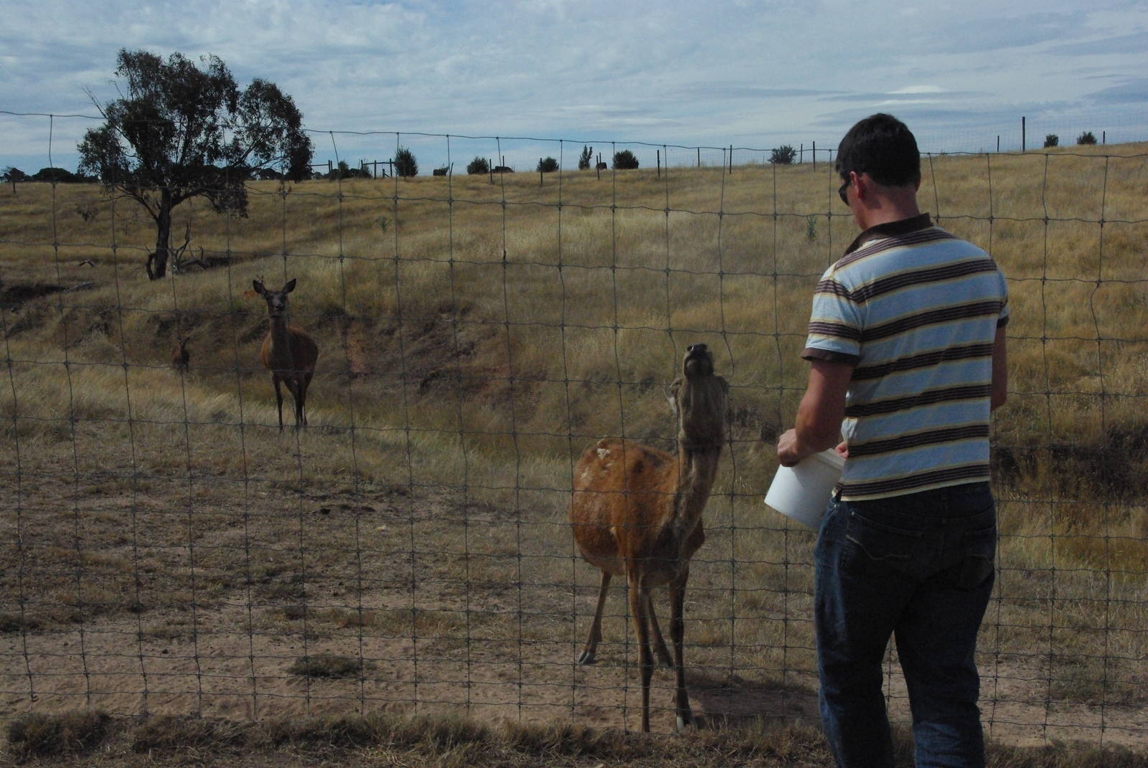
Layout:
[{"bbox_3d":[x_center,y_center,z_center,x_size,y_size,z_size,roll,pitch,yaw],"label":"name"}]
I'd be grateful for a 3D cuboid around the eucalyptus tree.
[{"bbox_3d":[-10.471,-6.097,45.000,6.200,6.200,5.700,0,5,0],"label":"eucalyptus tree"}]

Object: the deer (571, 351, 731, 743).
[{"bbox_3d":[0.256,0.437,5.447,0.410,1.200,1.080,-1,5,-13],"label":"deer"}]

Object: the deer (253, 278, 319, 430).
[{"bbox_3d":[-2.368,-0.245,13.500,0.420,1.240,1.080,1,5,6],"label":"deer"}]

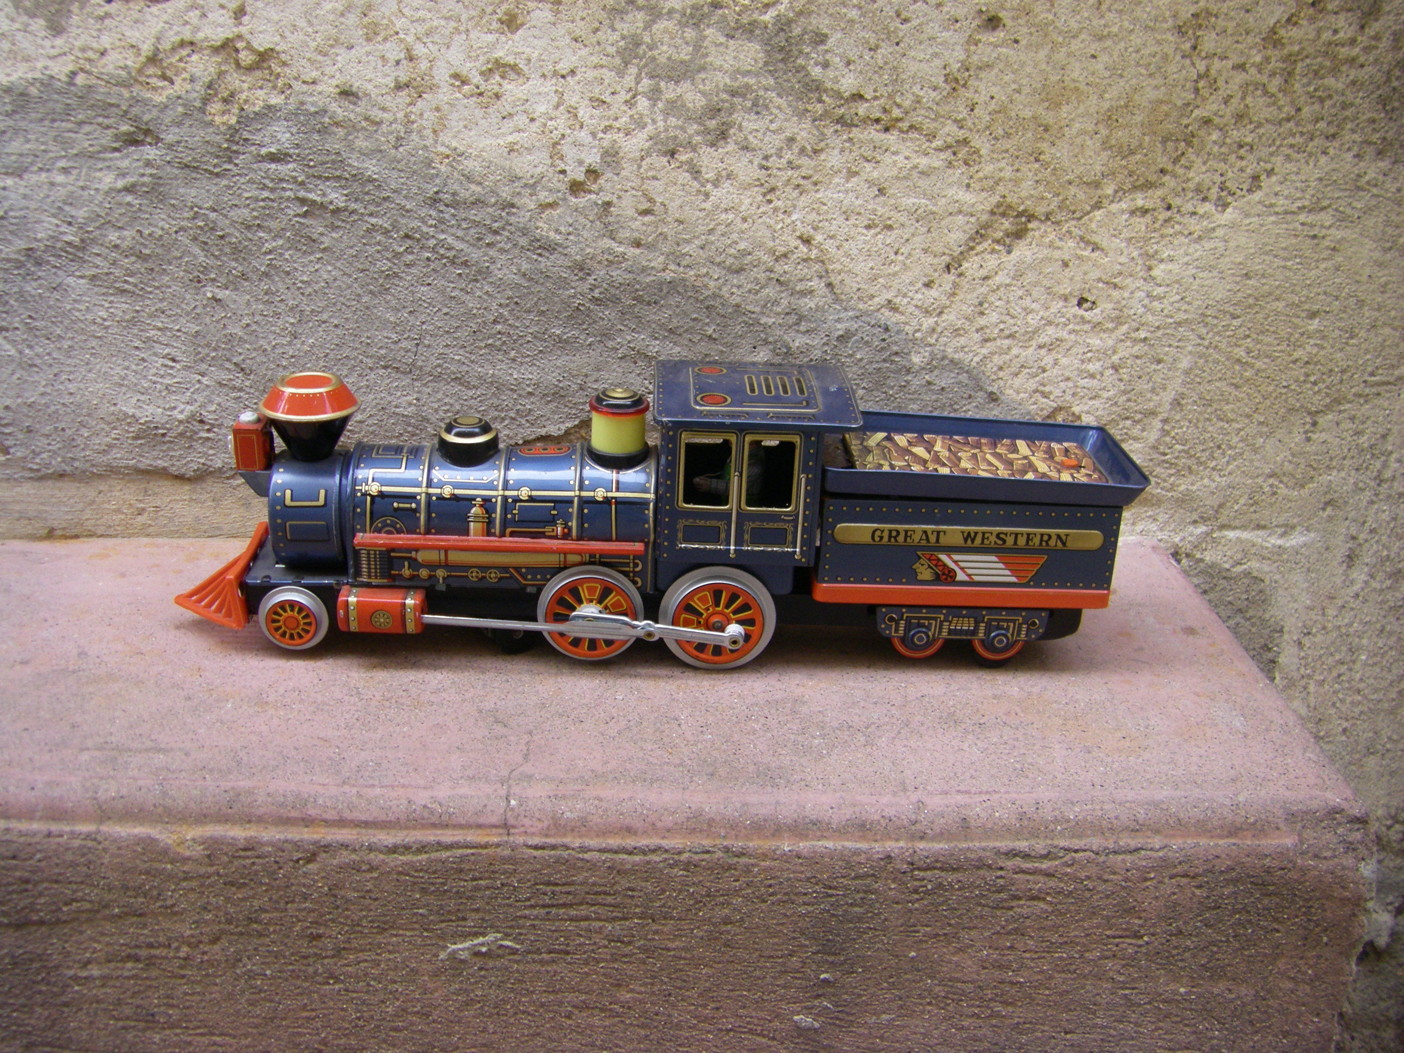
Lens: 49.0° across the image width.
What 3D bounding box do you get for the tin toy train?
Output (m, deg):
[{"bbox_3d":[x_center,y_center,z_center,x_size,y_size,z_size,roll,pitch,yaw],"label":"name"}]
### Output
[{"bbox_3d":[-0.023,-0.006,0.643,0.395,0.117,0.073,2,23,-2],"label":"tin toy train"}]

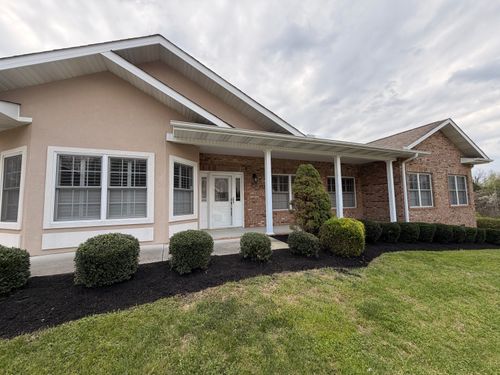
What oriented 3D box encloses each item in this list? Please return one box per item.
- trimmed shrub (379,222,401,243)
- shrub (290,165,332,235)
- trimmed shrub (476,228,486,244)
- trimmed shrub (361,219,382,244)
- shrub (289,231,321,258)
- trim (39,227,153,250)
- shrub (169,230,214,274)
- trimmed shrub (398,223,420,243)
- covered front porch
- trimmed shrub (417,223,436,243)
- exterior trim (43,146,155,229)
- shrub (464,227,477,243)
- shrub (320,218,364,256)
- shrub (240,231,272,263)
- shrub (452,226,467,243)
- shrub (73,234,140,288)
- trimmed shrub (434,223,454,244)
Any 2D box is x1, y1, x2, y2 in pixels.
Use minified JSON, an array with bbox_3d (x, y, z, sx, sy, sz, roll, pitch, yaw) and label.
[{"bbox_3d":[4.623,1.507,6.726,0.670,0.670,0.670,1,-5,-22],"label":"trimmed shrub"},{"bbox_3d":[1.695,0.447,5.726,1.100,2.180,1.100,1,-5,-22],"label":"shrub"},{"bbox_3d":[9.815,2.109,8.851,0.800,0.595,0.800,0,-5,-21],"label":"trimmed shrub"},{"bbox_3d":[3.811,1.387,6.389,0.690,0.780,0.690,1,-5,-22],"label":"trimmed shrub"},{"bbox_3d":[1.325,1.348,4.920,0.750,0.570,0.720,-1,-4,0],"label":"shrub"},{"bbox_3d":[-3.959,1.363,5.438,2.490,0.383,0.060,0,-5,-21],"label":"trim"},{"bbox_3d":[-1.094,1.207,3.917,0.830,0.720,0.800,0,-5,-21],"label":"shrub"},{"bbox_3d":[5.604,1.579,7.261,0.800,0.646,0.800,0,-5,-21],"label":"trimmed shrub"},{"bbox_3d":[2.036,0.058,7.410,9.300,2.950,2.400,1,-5,-22],"label":"covered front porch"},{"bbox_3d":[6.465,1.683,7.587,0.800,0.631,0.800,0,-5,-21],"label":"trimmed shrub"},{"bbox_3d":[-3.424,0.001,4.764,2.110,1.780,0.130,1,-5,-22],"label":"exterior trim"},{"bbox_3d":[9.045,1.999,8.561,0.800,0.599,0.800,0,-5,-21],"label":"shrub"},{"bbox_3d":[2.241,1.189,4.963,1.020,0.920,1.000,1,-5,-22],"label":"shrub"},{"bbox_3d":[0.136,1.207,4.114,0.660,0.560,0.660,-1,-4,0],"label":"shrub"},{"bbox_3d":[8.179,1.900,8.234,0.800,0.604,0.800,0,-5,-21],"label":"shrub"},{"bbox_3d":[-2.177,1.089,3.140,0.850,0.750,0.820,1,-5,-22],"label":"shrub"},{"bbox_3d":[7.394,1.794,7.938,0.800,0.617,0.800,0,-5,-21],"label":"trimmed shrub"}]

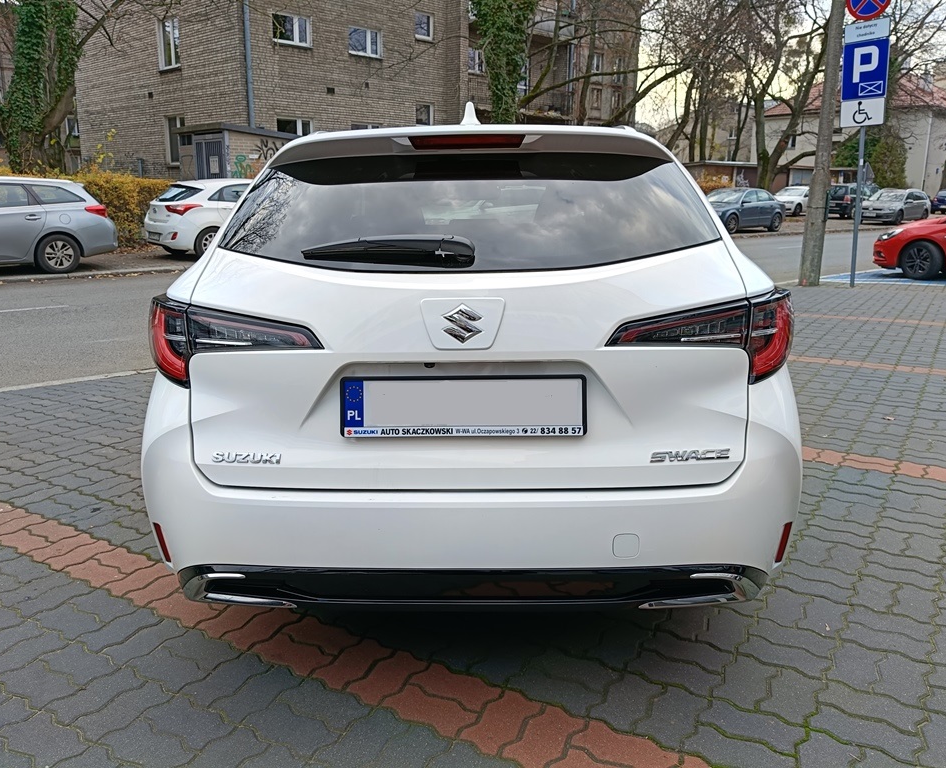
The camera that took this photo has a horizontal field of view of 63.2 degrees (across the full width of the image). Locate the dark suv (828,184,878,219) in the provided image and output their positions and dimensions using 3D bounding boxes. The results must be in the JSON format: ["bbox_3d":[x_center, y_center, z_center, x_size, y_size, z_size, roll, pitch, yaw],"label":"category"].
[{"bbox_3d":[19.383,-9.278,39.099,4.500,1.650,1.810,-10,17,-38],"label":"dark suv"}]

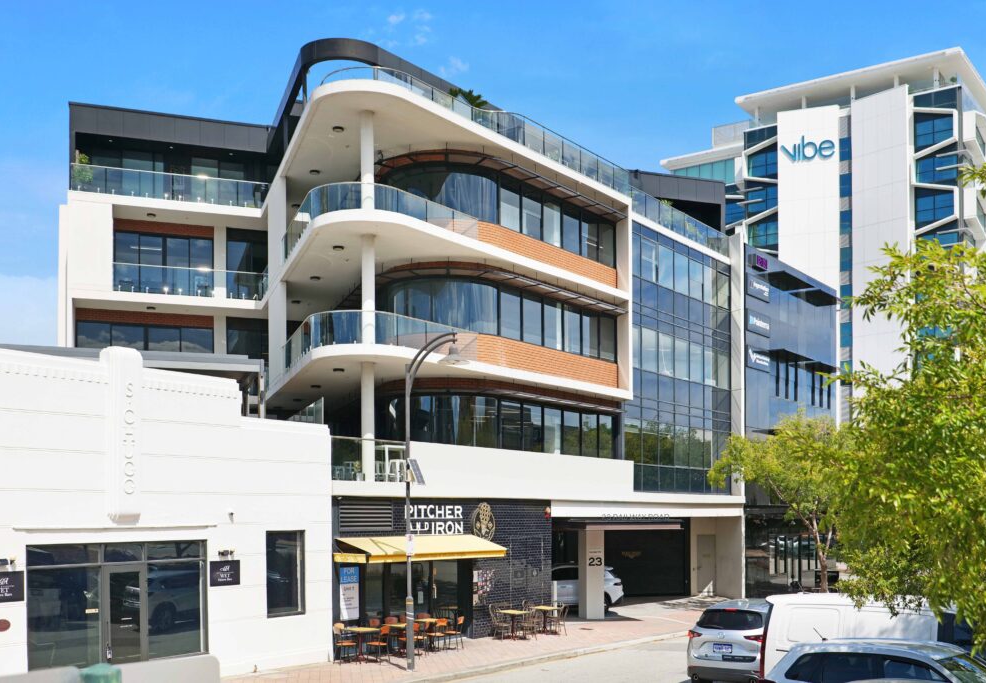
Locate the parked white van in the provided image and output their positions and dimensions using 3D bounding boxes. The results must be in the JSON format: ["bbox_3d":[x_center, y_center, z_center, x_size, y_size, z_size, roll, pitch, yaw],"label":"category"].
[{"bbox_3d":[7.880,5.770,18.460,5.150,1.970,1.950,-5,-7,38],"label":"parked white van"}]

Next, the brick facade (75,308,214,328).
[{"bbox_3d":[-13.399,-0.882,38.500,5.050,0.470,0.150,1,-4,-19],"label":"brick facade"}]

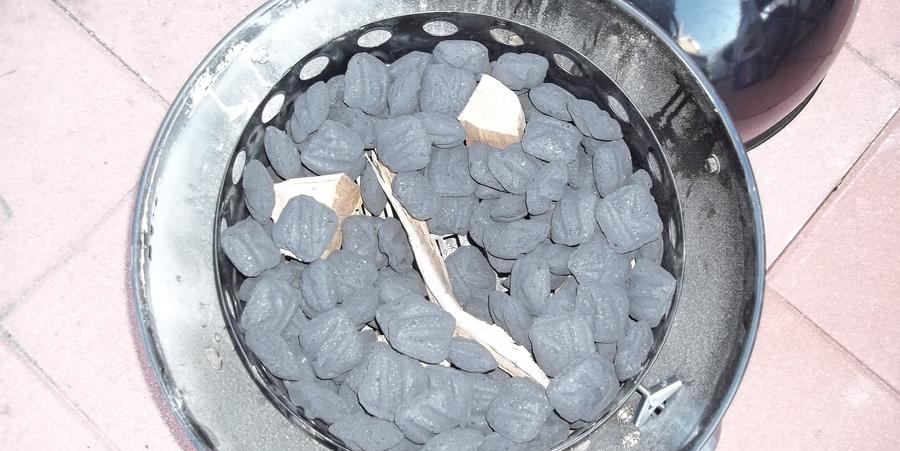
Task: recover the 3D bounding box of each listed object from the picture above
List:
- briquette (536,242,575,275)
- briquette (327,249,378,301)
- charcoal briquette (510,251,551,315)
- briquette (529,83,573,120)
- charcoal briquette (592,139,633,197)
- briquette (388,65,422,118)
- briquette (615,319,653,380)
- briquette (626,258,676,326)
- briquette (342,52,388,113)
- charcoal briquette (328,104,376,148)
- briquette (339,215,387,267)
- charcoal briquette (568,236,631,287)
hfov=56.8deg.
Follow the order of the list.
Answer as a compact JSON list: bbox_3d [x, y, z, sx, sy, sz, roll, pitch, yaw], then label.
[{"bbox_3d":[0.094,0.021,0.735,0.052,0.028,0.053,-6,98,1],"label":"briquette"},{"bbox_3d":[-0.086,0.043,0.730,0.052,0.028,0.053,-6,87,0],"label":"briquette"},{"bbox_3d":[0.066,0.048,0.686,0.026,0.049,0.049,3,85,38],"label":"charcoal briquette"},{"bbox_3d":[0.092,-0.110,0.741,0.049,0.049,0.026,30,115,2],"label":"briquette"},{"bbox_3d":[0.139,-0.048,0.717,0.050,0.029,0.050,11,68,-36],"label":"charcoal briquette"},{"bbox_3d":[-0.037,-0.117,0.723,0.050,0.030,0.050,31,118,41],"label":"briquette"},{"bbox_3d":[0.152,0.102,0.684,0.029,0.050,0.050,18,90,-2],"label":"briquette"},{"bbox_3d":[0.164,0.056,0.686,0.049,0.026,0.049,10,95,38],"label":"briquette"},{"bbox_3d":[-0.072,-0.122,0.713,0.046,0.050,0.029,19,33,31],"label":"briquette"},{"bbox_3d":[-0.084,-0.087,0.736,0.050,0.030,0.050,31,76,5],"label":"charcoal briquette"},{"bbox_3d":[-0.072,0.014,0.720,0.050,0.029,0.050,0,87,-2],"label":"briquette"},{"bbox_3d":[0.127,0.029,0.703,0.050,0.029,0.050,0,85,0],"label":"charcoal briquette"}]

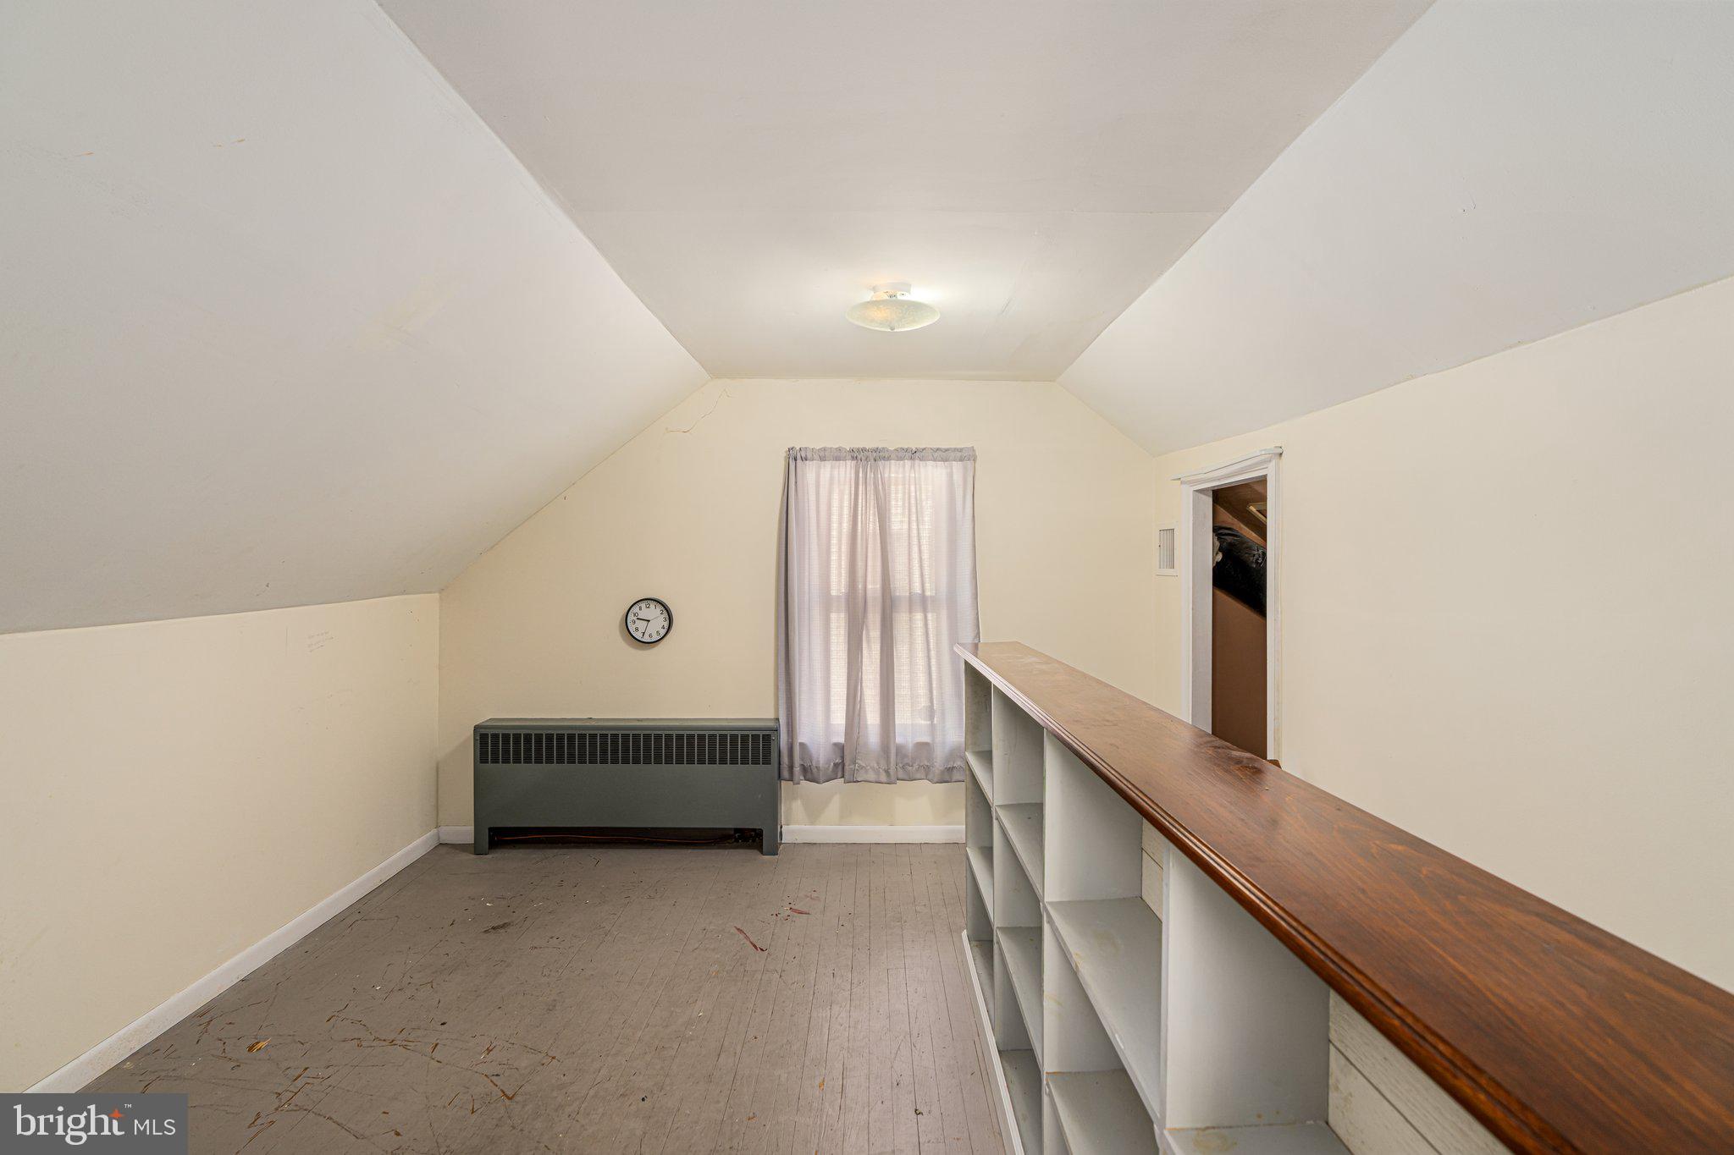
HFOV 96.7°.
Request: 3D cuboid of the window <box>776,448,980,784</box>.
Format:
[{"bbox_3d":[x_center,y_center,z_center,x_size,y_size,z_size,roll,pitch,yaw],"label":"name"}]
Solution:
[{"bbox_3d":[0.056,0.184,3.740,0.975,1.610,0.120,0,1,0],"label":"window"}]

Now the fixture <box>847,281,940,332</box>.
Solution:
[{"bbox_3d":[0.085,-0.885,2.550,0.312,0.133,0.312,0,1,0],"label":"fixture"}]

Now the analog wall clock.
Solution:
[{"bbox_3d":[-1.061,0.212,3.765,0.222,0.222,0.042,0,1,0],"label":"analog wall clock"}]

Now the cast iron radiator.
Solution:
[{"bbox_3d":[-1.140,1.012,3.730,1.440,0.613,0.155,0,1,0],"label":"cast iron radiator"}]

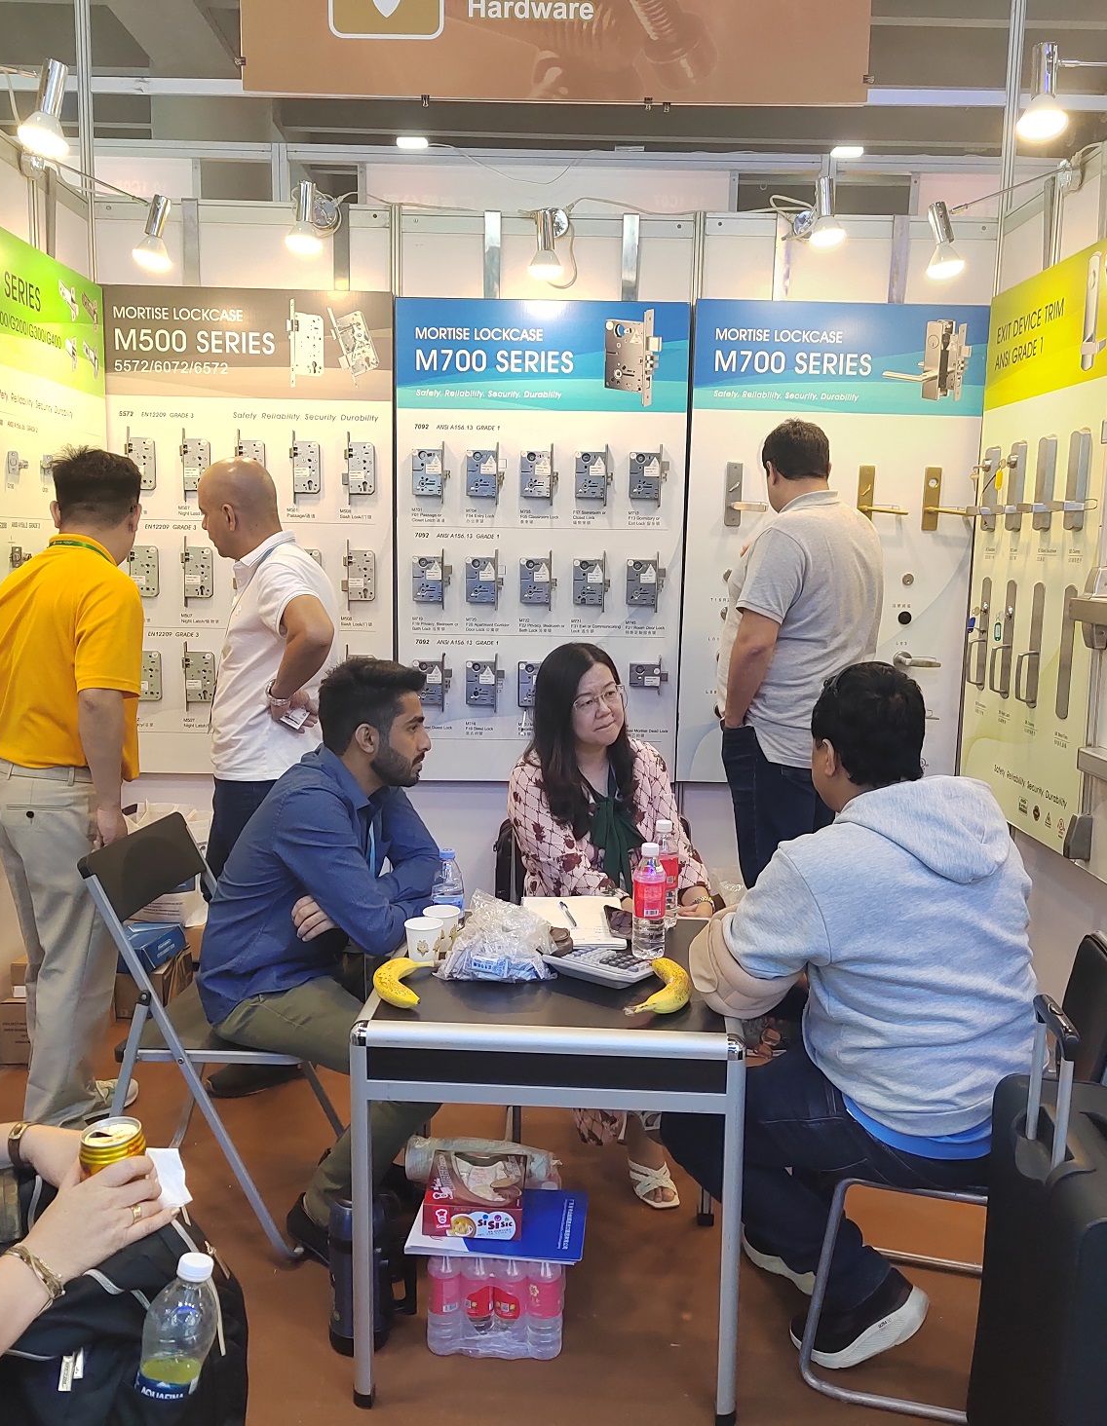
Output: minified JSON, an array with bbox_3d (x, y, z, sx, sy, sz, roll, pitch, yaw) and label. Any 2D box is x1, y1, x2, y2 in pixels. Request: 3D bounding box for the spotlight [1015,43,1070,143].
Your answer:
[{"bbox_3d":[1.041,-1.319,2.686,0.107,0.185,0.107,-5,1,45],"label":"spotlight"}]

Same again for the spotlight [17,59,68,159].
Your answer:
[{"bbox_3d":[-1.047,-1.238,2.592,0.107,0.185,0.107,18,0,-24],"label":"spotlight"}]

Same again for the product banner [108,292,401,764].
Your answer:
[{"bbox_3d":[-1.031,-0.589,4.268,0.960,1.610,0.030,1,8,0],"label":"product banner"}]

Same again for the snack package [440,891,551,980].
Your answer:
[{"bbox_3d":[-0.103,0.400,2.296,0.200,0.130,0.160,1,8,-1],"label":"snack package"}]

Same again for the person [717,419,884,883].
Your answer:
[{"bbox_3d":[0.655,0.120,3.396,0.510,1.750,0.360,-5,10,-41],"label":"person"}]

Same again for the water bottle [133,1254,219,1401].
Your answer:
[{"bbox_3d":[-0.344,0.592,1.130,0.066,0.225,0.066,14,0,-12],"label":"water bottle"}]

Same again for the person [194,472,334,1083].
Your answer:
[{"bbox_3d":[-0.735,0.173,3.287,0.350,1.640,0.480,3,8,11],"label":"person"}]

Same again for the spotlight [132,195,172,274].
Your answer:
[{"bbox_3d":[-1.188,-1.414,3.741,0.120,0.235,0.120,15,7,-2],"label":"spotlight"}]

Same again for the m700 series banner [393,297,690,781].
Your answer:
[{"bbox_3d":[-0.048,-0.559,4.275,0.972,1.605,0.030,1,8,-1],"label":"m700 series banner"}]

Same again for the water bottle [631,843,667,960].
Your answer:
[{"bbox_3d":[0.182,0.352,2.395,0.062,0.220,0.062,1,8,0],"label":"water bottle"}]

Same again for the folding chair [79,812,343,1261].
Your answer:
[{"bbox_3d":[-0.706,0.664,2.712,0.455,0.805,0.455,2,8,5],"label":"folding chair"}]

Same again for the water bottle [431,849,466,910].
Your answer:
[{"bbox_3d":[-0.214,0.350,2.586,0.064,0.155,0.064,1,8,0],"label":"water bottle"}]

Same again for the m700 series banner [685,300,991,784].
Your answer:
[{"bbox_3d":[0.950,-0.549,4.262,0.955,1.610,0.030,1,8,0],"label":"m700 series banner"}]

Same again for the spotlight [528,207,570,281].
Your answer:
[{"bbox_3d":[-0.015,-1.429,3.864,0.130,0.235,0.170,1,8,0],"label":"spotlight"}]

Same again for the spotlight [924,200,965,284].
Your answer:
[{"bbox_3d":[1.101,-1.327,3.554,0.107,0.185,0.107,-17,-2,31],"label":"spotlight"}]

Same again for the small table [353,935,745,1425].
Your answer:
[{"bbox_3d":[0.002,0.798,2.374,0.642,0.675,0.632,1,8,2],"label":"small table"}]

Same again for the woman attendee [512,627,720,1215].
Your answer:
[{"bbox_3d":[0.123,0.449,2.903,0.460,1.210,0.620,0,8,-8],"label":"woman attendee"}]

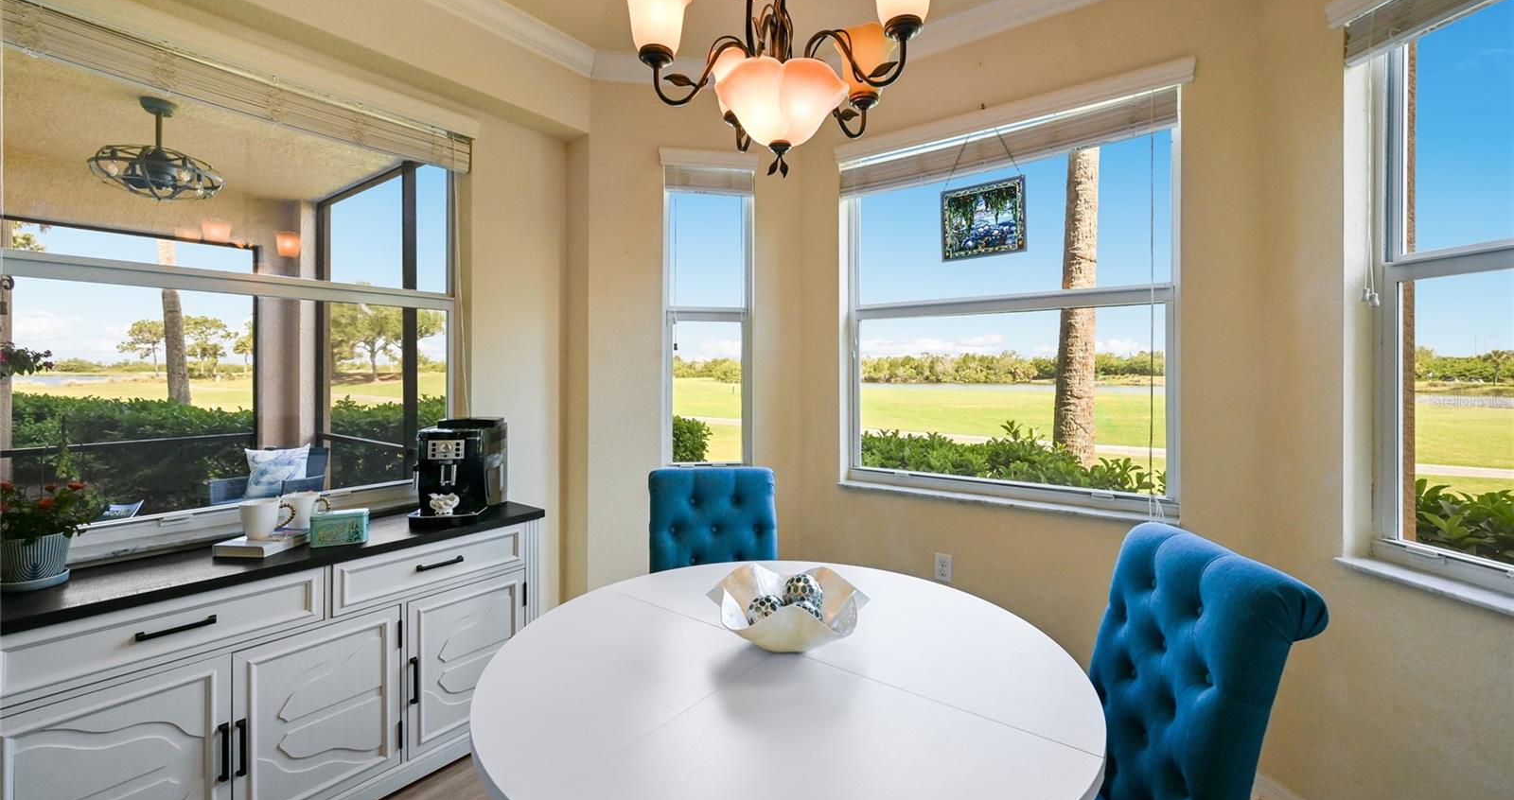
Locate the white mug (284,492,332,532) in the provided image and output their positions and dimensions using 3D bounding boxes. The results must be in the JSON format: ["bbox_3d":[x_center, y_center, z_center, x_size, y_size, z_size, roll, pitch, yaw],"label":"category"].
[{"bbox_3d":[-1.458,0.360,1.905,0.125,0.112,0.096,-1,2,-40],"label":"white mug"}]

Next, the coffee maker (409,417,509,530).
[{"bbox_3d":[-1.103,0.257,2.185,0.240,0.355,0.420,0,1,-10],"label":"coffee maker"}]

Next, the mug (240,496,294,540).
[{"bbox_3d":[-1.508,0.365,1.810,0.128,0.112,0.096,-1,2,-40],"label":"mug"}]

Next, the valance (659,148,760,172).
[{"bbox_3d":[-0.221,-1.109,2.720,0.465,0.088,0.075,0,1,-8],"label":"valance"}]

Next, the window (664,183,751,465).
[{"bbox_3d":[-0.235,-0.348,2.820,0.430,1.385,0.090,0,1,-8],"label":"window"}]

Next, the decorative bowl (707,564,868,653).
[{"bbox_3d":[0.069,0.460,1.270,0.345,0.135,0.310,0,1,-3],"label":"decorative bowl"}]

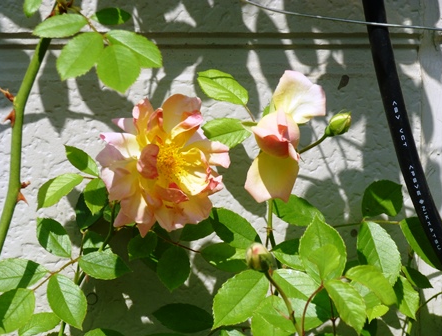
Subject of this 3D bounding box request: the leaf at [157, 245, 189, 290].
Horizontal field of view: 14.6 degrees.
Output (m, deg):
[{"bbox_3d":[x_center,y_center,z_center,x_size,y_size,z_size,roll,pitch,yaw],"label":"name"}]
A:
[{"bbox_3d":[-0.030,0.063,1.080,0.021,0.032,0.006,5,-25,0],"label":"leaf"}]

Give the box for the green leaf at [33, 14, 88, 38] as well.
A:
[{"bbox_3d":[-0.096,-0.084,1.030,0.034,0.007,0.017,-15,42,0],"label":"green leaf"}]

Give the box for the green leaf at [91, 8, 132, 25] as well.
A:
[{"bbox_3d":[-0.080,-0.110,1.250,0.029,0.012,0.016,2,50,2],"label":"green leaf"}]

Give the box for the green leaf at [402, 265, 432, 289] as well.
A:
[{"bbox_3d":[0.142,0.079,1.250,0.029,0.012,0.015,38,63,23],"label":"green leaf"}]

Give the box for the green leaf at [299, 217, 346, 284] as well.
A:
[{"bbox_3d":[0.071,0.058,1.200,0.032,0.050,0.015,0,-20,0],"label":"green leaf"}]

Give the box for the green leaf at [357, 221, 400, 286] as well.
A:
[{"bbox_3d":[0.106,0.057,1.155,0.026,0.049,0.013,-18,-18,-12],"label":"green leaf"}]

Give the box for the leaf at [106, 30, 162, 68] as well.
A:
[{"bbox_3d":[-0.052,-0.071,1.030,0.040,0.020,0.008,29,-25,5],"label":"leaf"}]

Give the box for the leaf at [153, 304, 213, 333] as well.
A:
[{"bbox_3d":[-0.024,0.096,1.100,0.040,0.020,0.007,8,-35,0],"label":"leaf"}]

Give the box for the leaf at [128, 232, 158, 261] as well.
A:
[{"bbox_3d":[-0.053,0.054,1.185,0.017,0.026,0.006,35,-14,10],"label":"leaf"}]

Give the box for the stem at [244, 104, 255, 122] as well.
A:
[{"bbox_3d":[0.018,-0.034,1.060,0.002,0.013,0.002,-30,-9,0],"label":"stem"}]

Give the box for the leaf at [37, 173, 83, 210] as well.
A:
[{"bbox_3d":[-0.109,0.016,1.165,0.039,0.017,0.012,-34,-20,-7],"label":"leaf"}]

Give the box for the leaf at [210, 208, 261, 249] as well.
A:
[{"bbox_3d":[0.011,0.044,1.240,0.047,0.027,0.014,40,-19,17],"label":"leaf"}]

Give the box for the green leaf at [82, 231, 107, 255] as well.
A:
[{"bbox_3d":[-0.093,0.055,1.260,0.021,0.023,0.013,0,-25,0],"label":"green leaf"}]

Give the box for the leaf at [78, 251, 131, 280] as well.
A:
[{"bbox_3d":[-0.083,0.069,1.220,0.039,0.024,0.015,12,-34,8],"label":"leaf"}]

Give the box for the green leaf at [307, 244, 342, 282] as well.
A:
[{"bbox_3d":[0.067,0.061,1.120,0.021,0.027,0.010,6,-23,3],"label":"green leaf"}]

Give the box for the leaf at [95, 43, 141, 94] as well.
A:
[{"bbox_3d":[-0.068,-0.066,1.140,0.029,0.032,0.008,-8,-14,-2],"label":"leaf"}]

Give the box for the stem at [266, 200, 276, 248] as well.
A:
[{"bbox_3d":[0.036,0.041,1.240,0.007,0.036,0.007,0,6,0],"label":"stem"}]

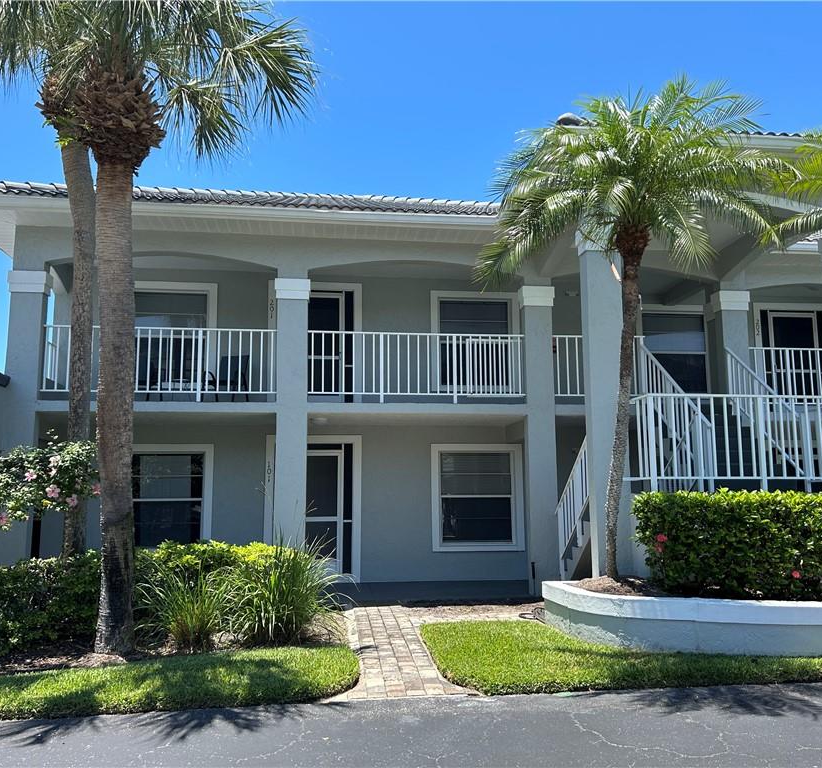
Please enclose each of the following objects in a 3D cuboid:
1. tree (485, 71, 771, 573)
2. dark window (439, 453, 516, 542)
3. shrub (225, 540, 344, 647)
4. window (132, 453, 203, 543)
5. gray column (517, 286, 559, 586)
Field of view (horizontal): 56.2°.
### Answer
[{"bbox_3d":[2.449,-0.651,8.400,3.200,5.450,2.950,1,-8,-6],"label":"tree"},{"bbox_3d":[1.104,1.900,12.920,1.267,1.553,0.120,1,-8,-6],"label":"dark window"},{"bbox_3d":[-1.314,2.215,8.086,1.250,1.020,1.150,1,-8,-6],"label":"shrub"},{"bbox_3d":[-3.968,1.858,12.411,1.267,1.553,0.120,1,-8,-6],"label":"window"},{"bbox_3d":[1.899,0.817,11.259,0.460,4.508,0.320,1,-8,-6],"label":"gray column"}]

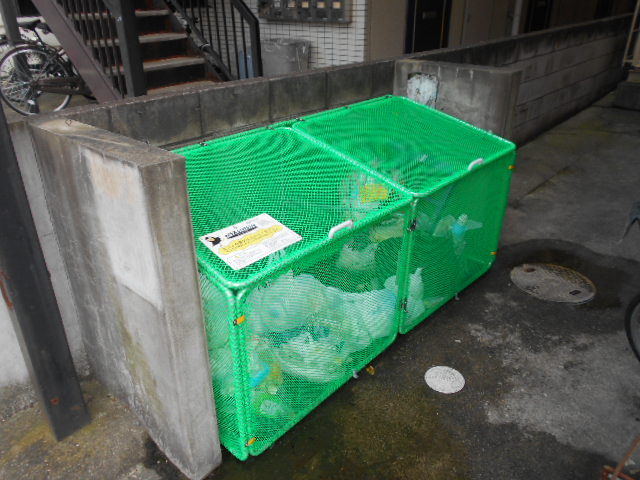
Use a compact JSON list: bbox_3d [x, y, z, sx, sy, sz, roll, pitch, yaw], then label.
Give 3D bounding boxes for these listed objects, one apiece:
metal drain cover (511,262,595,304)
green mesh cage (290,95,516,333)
[{"bbox_3d":[1.282,0.244,2.653,0.428,0.030,0.428,-2,27,1],"label":"metal drain cover"},{"bbox_3d":[0.430,-0.201,2.630,0.773,0.871,0.904,22,33,40],"label":"green mesh cage"}]

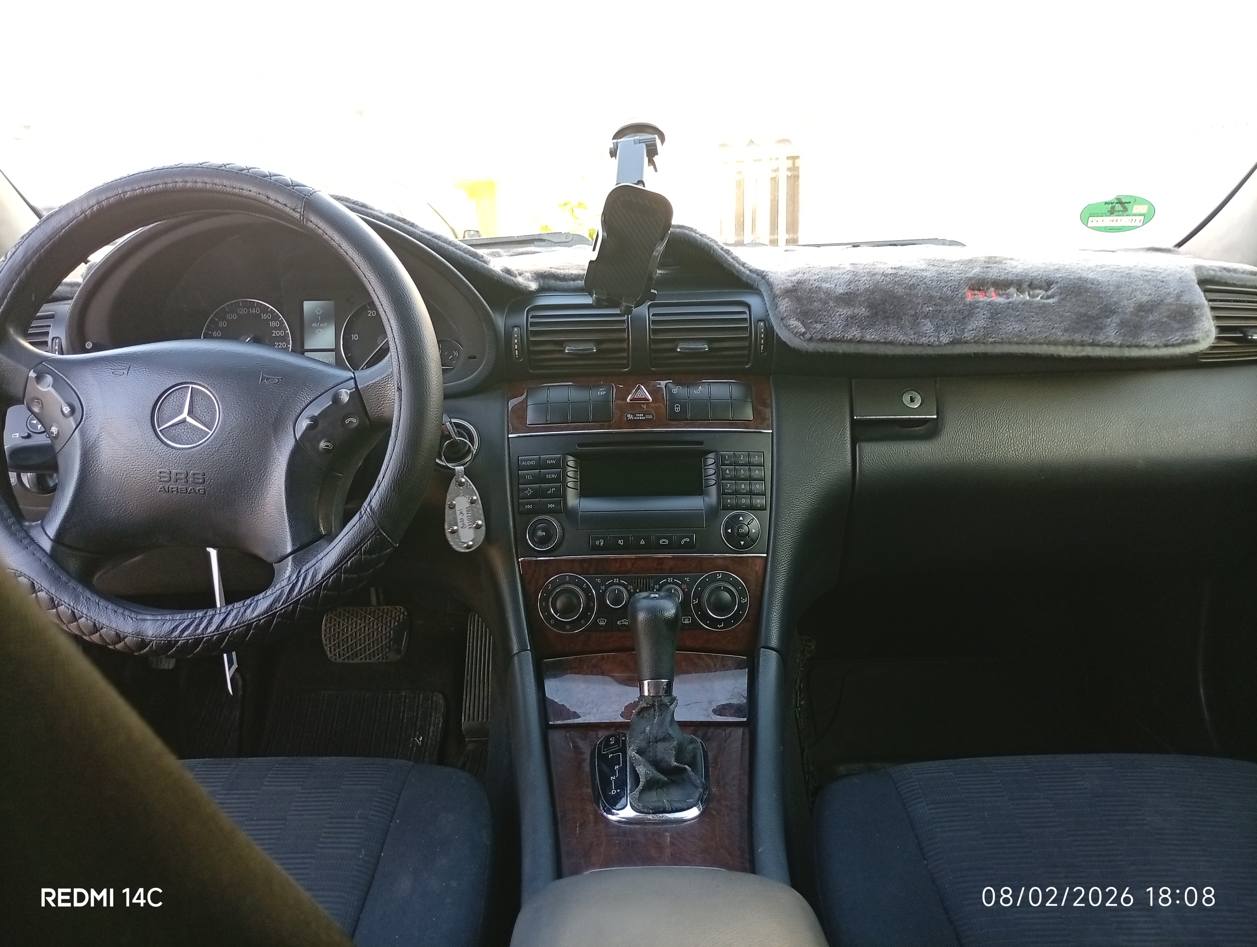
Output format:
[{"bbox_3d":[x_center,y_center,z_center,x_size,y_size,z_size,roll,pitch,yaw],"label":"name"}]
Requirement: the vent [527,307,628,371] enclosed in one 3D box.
[{"bbox_3d":[-0.051,-0.136,0.995,0.103,0.067,0.040,-1,2,-1],"label":"vent"}]

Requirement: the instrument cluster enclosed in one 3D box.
[{"bbox_3d":[-0.350,-0.173,1.010,0.420,0.175,0.120,-1,2,-1],"label":"instrument cluster"}]

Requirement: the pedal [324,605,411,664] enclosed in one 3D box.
[{"bbox_3d":[-0.364,0.222,1.360,0.120,0.078,0.035,0,-19,-1],"label":"pedal"}]

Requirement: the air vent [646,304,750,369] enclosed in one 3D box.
[{"bbox_3d":[0.072,-0.140,0.995,0.103,0.067,0.040,-1,2,-1],"label":"air vent"}]

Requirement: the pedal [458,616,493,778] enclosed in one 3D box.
[{"bbox_3d":[-0.206,0.293,1.360,0.050,0.200,0.040,0,-25,-1],"label":"pedal"}]

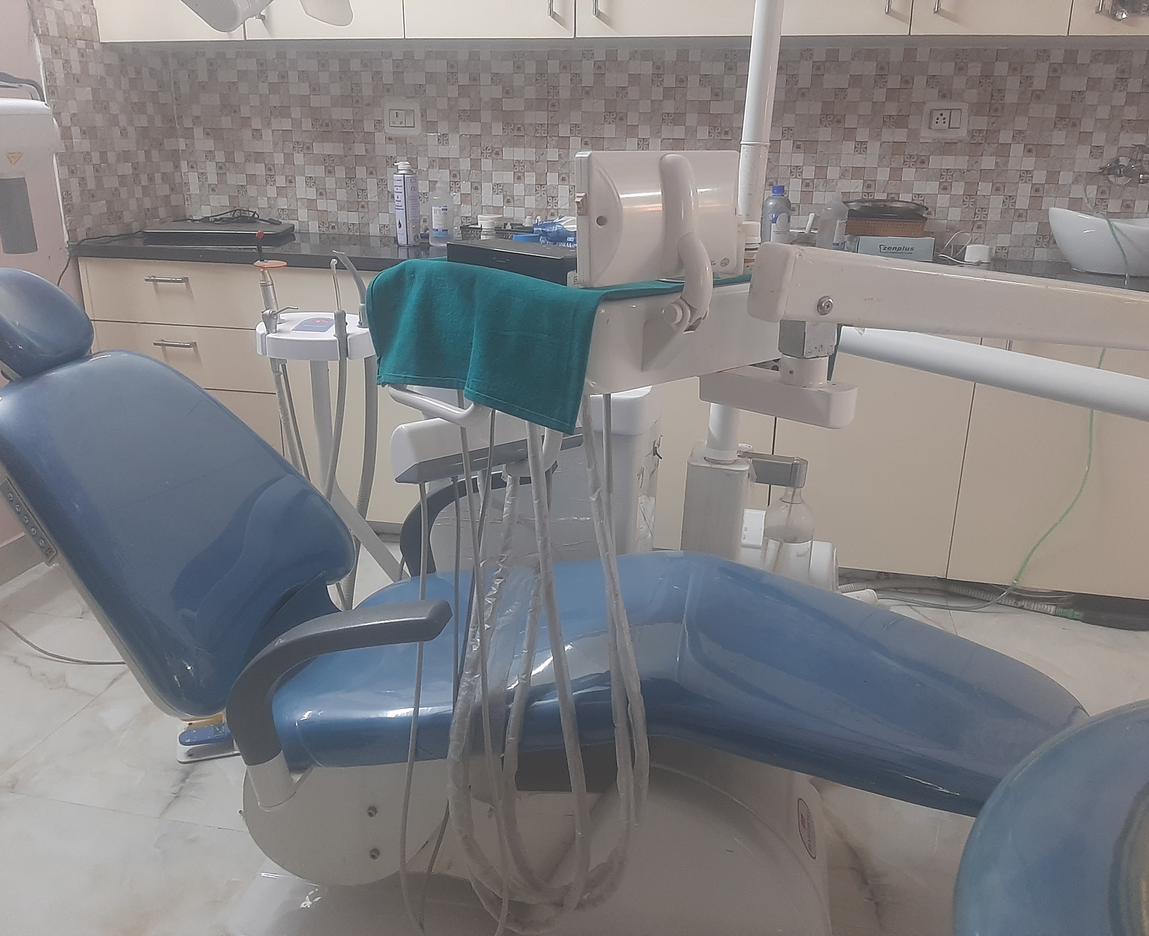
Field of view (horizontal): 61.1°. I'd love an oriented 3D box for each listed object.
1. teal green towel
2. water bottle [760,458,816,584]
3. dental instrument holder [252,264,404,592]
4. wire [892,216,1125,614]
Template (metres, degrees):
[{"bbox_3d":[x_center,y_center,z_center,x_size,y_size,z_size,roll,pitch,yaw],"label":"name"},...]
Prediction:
[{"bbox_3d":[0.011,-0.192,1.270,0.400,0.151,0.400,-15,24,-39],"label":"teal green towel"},{"bbox_3d":[0.393,0.104,1.780,0.090,0.250,0.090,5,19,12],"label":"water bottle"},{"bbox_3d":[-0.443,-0.085,1.780,0.250,0.600,0.230,5,19,12],"label":"dental instrument holder"},{"bbox_3d":[1.155,-0.138,2.603,0.500,1.030,0.340,5,19,12],"label":"wire"}]

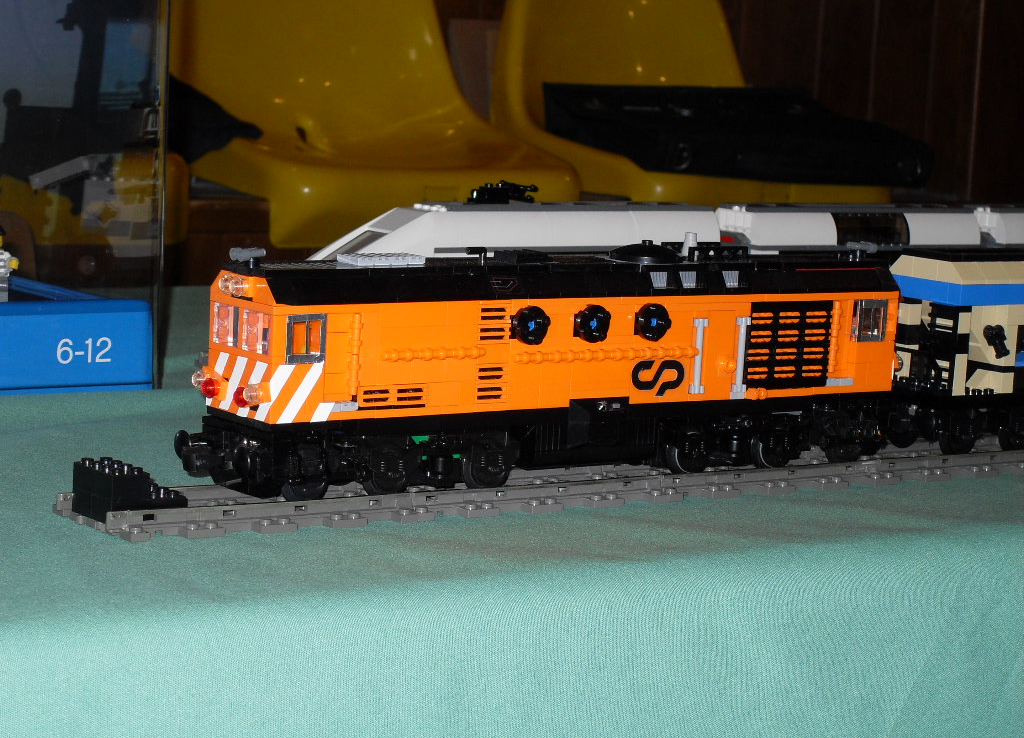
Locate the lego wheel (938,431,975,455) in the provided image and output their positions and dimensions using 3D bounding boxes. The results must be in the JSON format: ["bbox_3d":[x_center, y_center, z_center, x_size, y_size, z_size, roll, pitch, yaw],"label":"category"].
[{"bbox_3d":[0.206,0.029,1.299,0.021,0.021,0.006,-2,10,-37],"label":"lego wheel"}]

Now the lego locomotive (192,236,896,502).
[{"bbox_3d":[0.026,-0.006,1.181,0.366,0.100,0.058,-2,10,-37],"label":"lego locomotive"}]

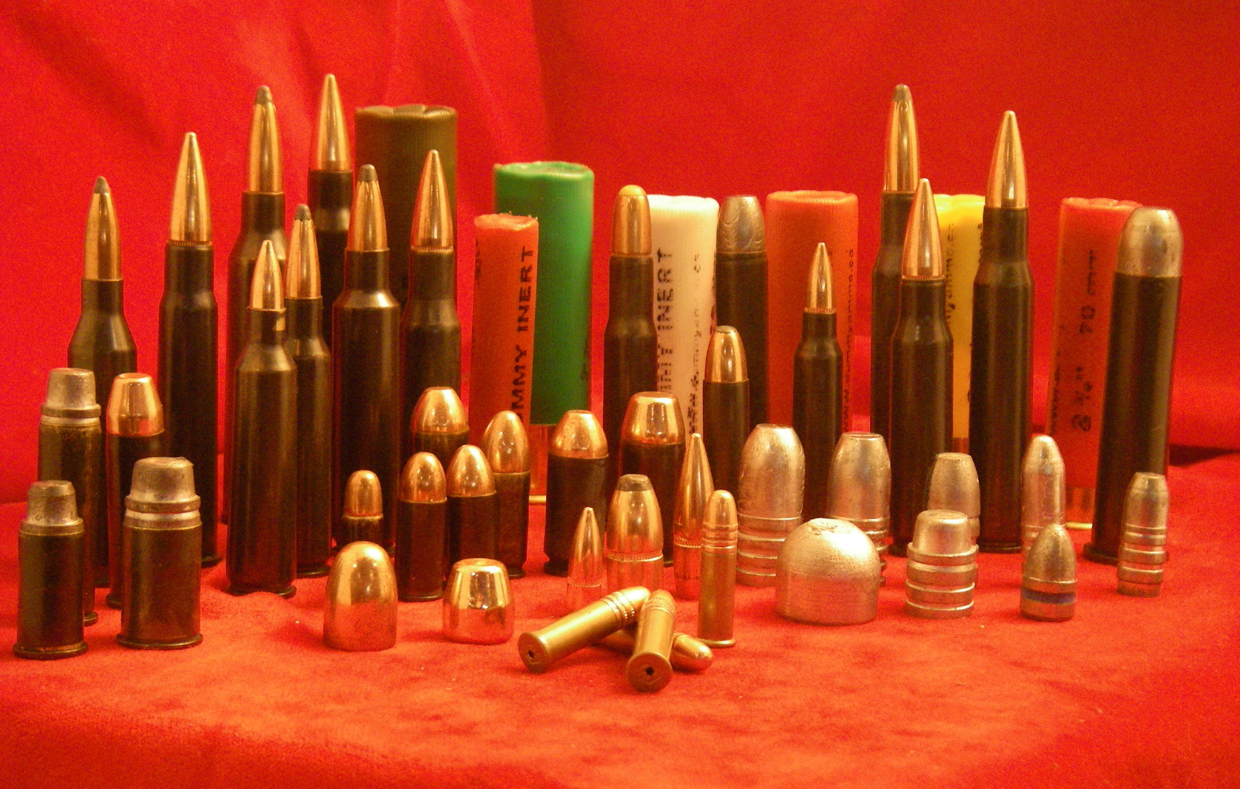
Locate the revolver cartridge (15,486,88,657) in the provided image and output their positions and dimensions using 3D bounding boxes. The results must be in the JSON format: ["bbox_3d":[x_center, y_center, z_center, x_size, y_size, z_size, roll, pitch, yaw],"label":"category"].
[{"bbox_3d":[-0.088,0.027,0.460,0.011,0.026,0.011,2,7,0],"label":"revolver cartridge"}]

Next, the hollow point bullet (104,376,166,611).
[{"bbox_3d":[-0.080,0.016,0.489,0.011,0.038,0.011,1,7,0],"label":"hollow point bullet"}]

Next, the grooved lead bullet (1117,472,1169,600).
[{"bbox_3d":[0.092,0.024,0.519,0.008,0.021,0.008,4,7,0],"label":"grooved lead bullet"}]

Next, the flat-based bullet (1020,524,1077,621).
[{"bbox_3d":[0.071,0.029,0.490,0.009,0.015,0.009,3,7,0],"label":"flat-based bullet"}]

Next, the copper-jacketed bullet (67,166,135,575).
[{"bbox_3d":[-0.088,-0.002,0.506,0.012,0.069,0.012,1,8,0],"label":"copper-jacketed bullet"}]

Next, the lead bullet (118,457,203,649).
[{"bbox_3d":[-0.072,0.024,0.464,0.013,0.028,0.013,2,7,0],"label":"lead bullet"}]

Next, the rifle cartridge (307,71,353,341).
[{"bbox_3d":[-0.058,-0.019,0.592,0.014,0.089,0.014,1,6,0],"label":"rifle cartridge"}]

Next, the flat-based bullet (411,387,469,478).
[{"bbox_3d":[-0.032,0.015,0.535,0.011,0.032,0.011,1,7,0],"label":"flat-based bullet"}]

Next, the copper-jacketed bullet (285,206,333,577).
[{"bbox_3d":[-0.056,-0.001,0.523,0.010,0.065,0.010,1,6,0],"label":"copper-jacketed bullet"}]

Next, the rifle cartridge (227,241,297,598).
[{"bbox_3d":[-0.061,0.004,0.511,0.012,0.060,0.012,2,8,0],"label":"rifle cartridge"}]

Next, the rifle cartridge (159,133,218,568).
[{"bbox_3d":[-0.077,-0.008,0.531,0.013,0.077,0.013,2,9,0],"label":"rifle cartridge"}]

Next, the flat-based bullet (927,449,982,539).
[{"bbox_3d":[0.060,0.023,0.531,0.010,0.025,0.010,1,7,0],"label":"flat-based bullet"}]

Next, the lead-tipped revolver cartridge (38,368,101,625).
[{"bbox_3d":[-0.087,0.016,0.471,0.011,0.040,0.011,1,7,0],"label":"lead-tipped revolver cartridge"}]

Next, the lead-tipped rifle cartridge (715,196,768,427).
[{"bbox_3d":[0.024,-0.007,0.587,0.013,0.064,0.013,1,6,0],"label":"lead-tipped rifle cartridge"}]

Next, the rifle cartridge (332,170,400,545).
[{"bbox_3d":[-0.047,-0.006,0.544,0.013,0.071,0.013,1,6,0],"label":"rifle cartridge"}]

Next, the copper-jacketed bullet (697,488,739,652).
[{"bbox_3d":[0.016,0.027,0.474,0.007,0.025,0.007,2,7,0],"label":"copper-jacketed bullet"}]

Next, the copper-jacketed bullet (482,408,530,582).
[{"bbox_3d":[-0.021,0.017,0.533,0.010,0.029,0.010,2,6,0],"label":"copper-jacketed bullet"}]

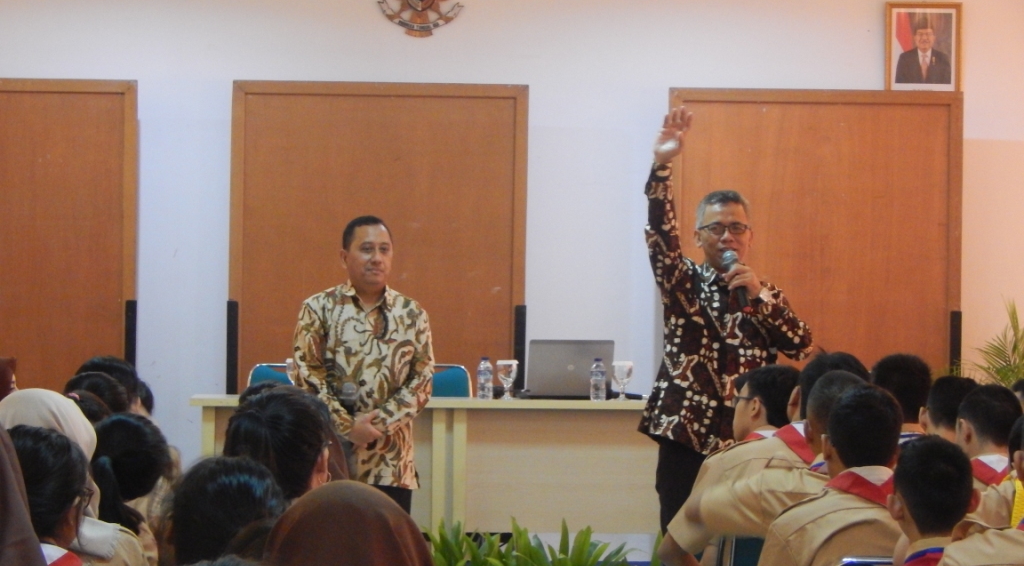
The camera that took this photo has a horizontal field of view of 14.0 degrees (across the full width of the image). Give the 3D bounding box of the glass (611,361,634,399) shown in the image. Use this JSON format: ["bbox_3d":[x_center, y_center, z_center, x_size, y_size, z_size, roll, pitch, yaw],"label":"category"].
[{"bbox_3d":[0.439,0.388,16.550,0.085,0.157,0.085,1,0,-3],"label":"glass"}]

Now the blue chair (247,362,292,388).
[{"bbox_3d":[-0.853,0.742,17.150,0.460,0.820,0.500,1,0,-3],"label":"blue chair"}]

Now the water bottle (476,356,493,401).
[{"bbox_3d":[-0.105,0.382,16.500,0.062,0.172,0.062,1,0,-3],"label":"water bottle"}]

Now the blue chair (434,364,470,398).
[{"bbox_3d":[-0.399,0.742,17.150,0.460,0.820,0.500,1,0,-3],"label":"blue chair"}]

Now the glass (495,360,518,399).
[{"bbox_3d":[-0.018,0.387,16.550,0.085,0.157,0.085,1,0,-3],"label":"glass"}]

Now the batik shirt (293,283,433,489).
[{"bbox_3d":[-0.520,0.360,14.500,0.485,0.715,0.290,1,0,-7],"label":"batik shirt"}]

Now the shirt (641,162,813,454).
[{"bbox_3d":[0.730,0.083,14.200,0.570,0.970,0.360,1,0,-7],"label":"shirt"}]

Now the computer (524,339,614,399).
[{"bbox_3d":[0.234,0.347,16.720,0.340,0.235,0.270,1,0,-2],"label":"computer"}]

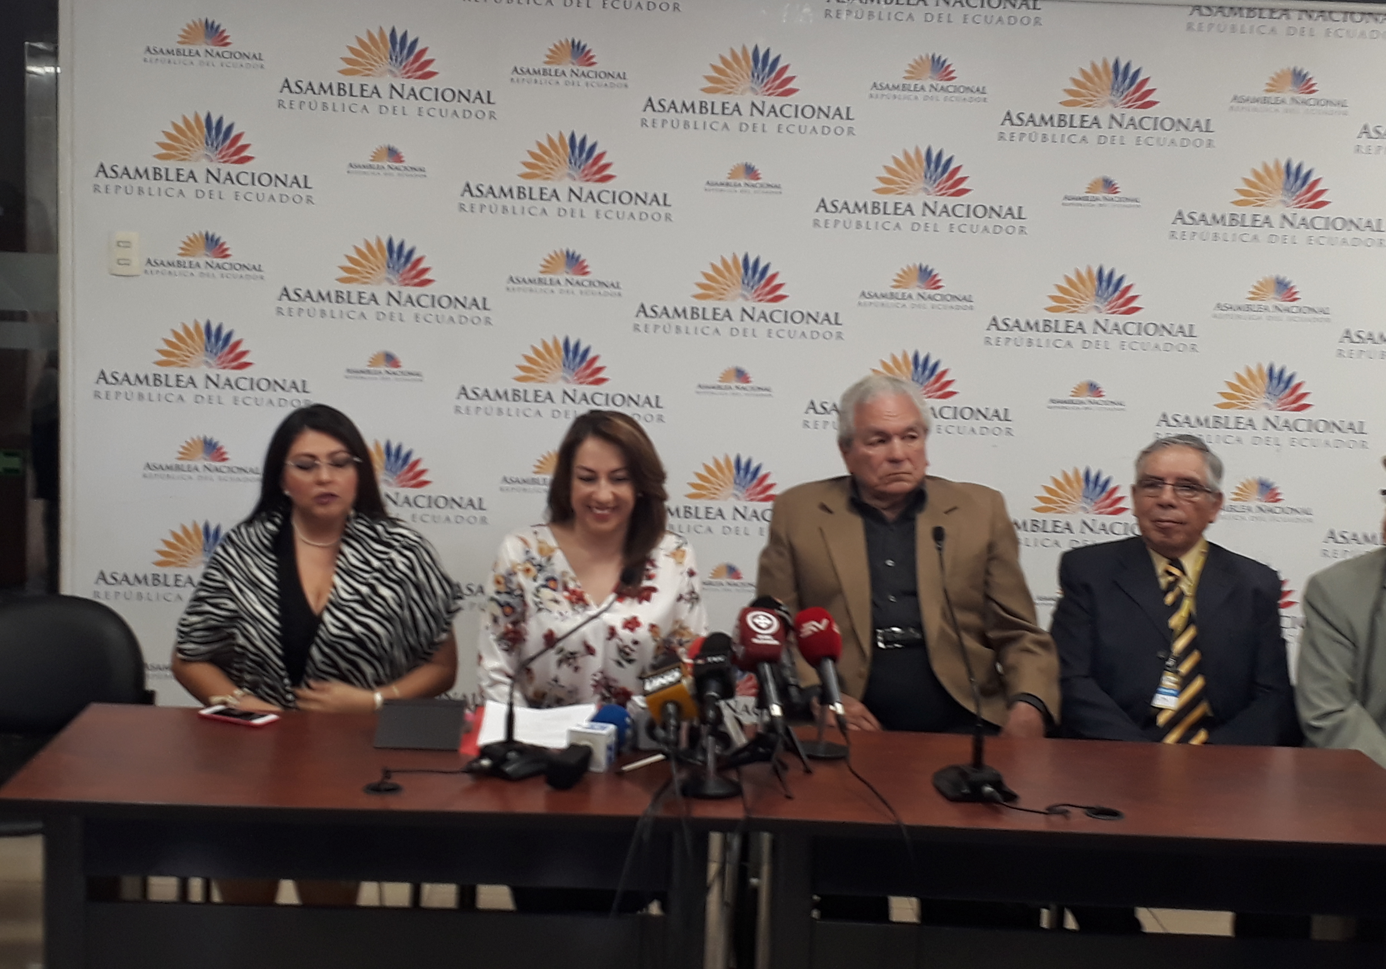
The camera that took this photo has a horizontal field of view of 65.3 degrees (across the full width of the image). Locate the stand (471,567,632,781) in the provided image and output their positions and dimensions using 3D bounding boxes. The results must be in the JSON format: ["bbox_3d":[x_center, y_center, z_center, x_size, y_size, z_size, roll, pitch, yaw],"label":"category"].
[{"bbox_3d":[-0.221,0.304,1.868,0.310,0.340,0.130,-2,6,-43],"label":"stand"}]

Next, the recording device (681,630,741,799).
[{"bbox_3d":[0.036,0.370,1.799,0.100,0.240,0.190,2,4,-4],"label":"recording device"}]

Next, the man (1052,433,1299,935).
[{"bbox_3d":[0.986,0.563,2.251,0.530,1.335,0.740,3,4,9],"label":"man"}]

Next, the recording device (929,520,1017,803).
[{"bbox_3d":[0.467,0.292,1.798,0.130,0.435,0.160,1,4,-14],"label":"recording device"}]

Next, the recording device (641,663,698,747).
[{"bbox_3d":[-0.040,0.354,1.766,0.065,0.075,0.220,-14,20,2],"label":"recording device"}]

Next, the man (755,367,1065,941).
[{"bbox_3d":[0.407,0.492,2.289,0.600,1.430,0.580,3,4,4],"label":"man"}]

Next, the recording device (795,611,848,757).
[{"bbox_3d":[0.239,0.356,1.960,0.100,0.260,0.170,2,4,-9],"label":"recording device"}]

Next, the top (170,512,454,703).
[{"bbox_3d":[-0.759,0.263,2.228,0.580,0.450,0.330,2,4,-3],"label":"top"}]

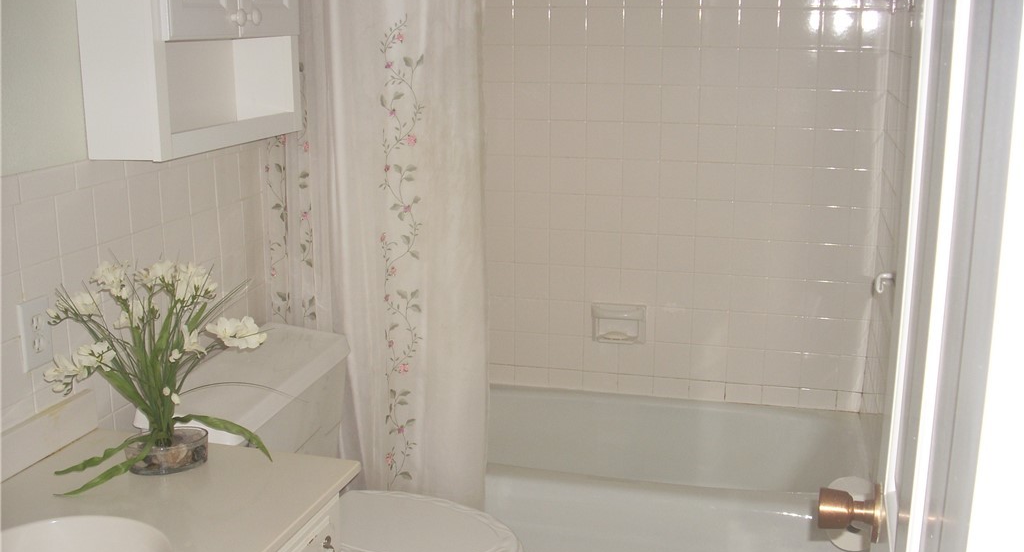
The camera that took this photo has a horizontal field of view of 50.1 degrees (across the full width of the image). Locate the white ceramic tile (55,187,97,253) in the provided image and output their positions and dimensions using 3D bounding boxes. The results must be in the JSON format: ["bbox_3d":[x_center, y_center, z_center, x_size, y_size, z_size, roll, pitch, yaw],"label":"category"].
[{"bbox_3d":[-0.786,-0.099,1.975,0.008,0.108,0.108,3,13,14],"label":"white ceramic tile"}]

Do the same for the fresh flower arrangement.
[{"bbox_3d":[-0.595,0.154,1.827,0.345,0.342,0.270,3,13,14],"label":"fresh flower arrangement"}]

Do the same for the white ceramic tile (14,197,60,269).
[{"bbox_3d":[-0.813,-0.075,1.871,0.008,0.108,0.108,3,13,14],"label":"white ceramic tile"}]

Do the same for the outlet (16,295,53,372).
[{"bbox_3d":[-0.816,0.099,1.874,0.008,0.117,0.072,3,13,14],"label":"outlet"}]

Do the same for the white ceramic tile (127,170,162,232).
[{"bbox_3d":[-0.732,-0.146,2.181,0.008,0.108,0.108,3,13,14],"label":"white ceramic tile"}]

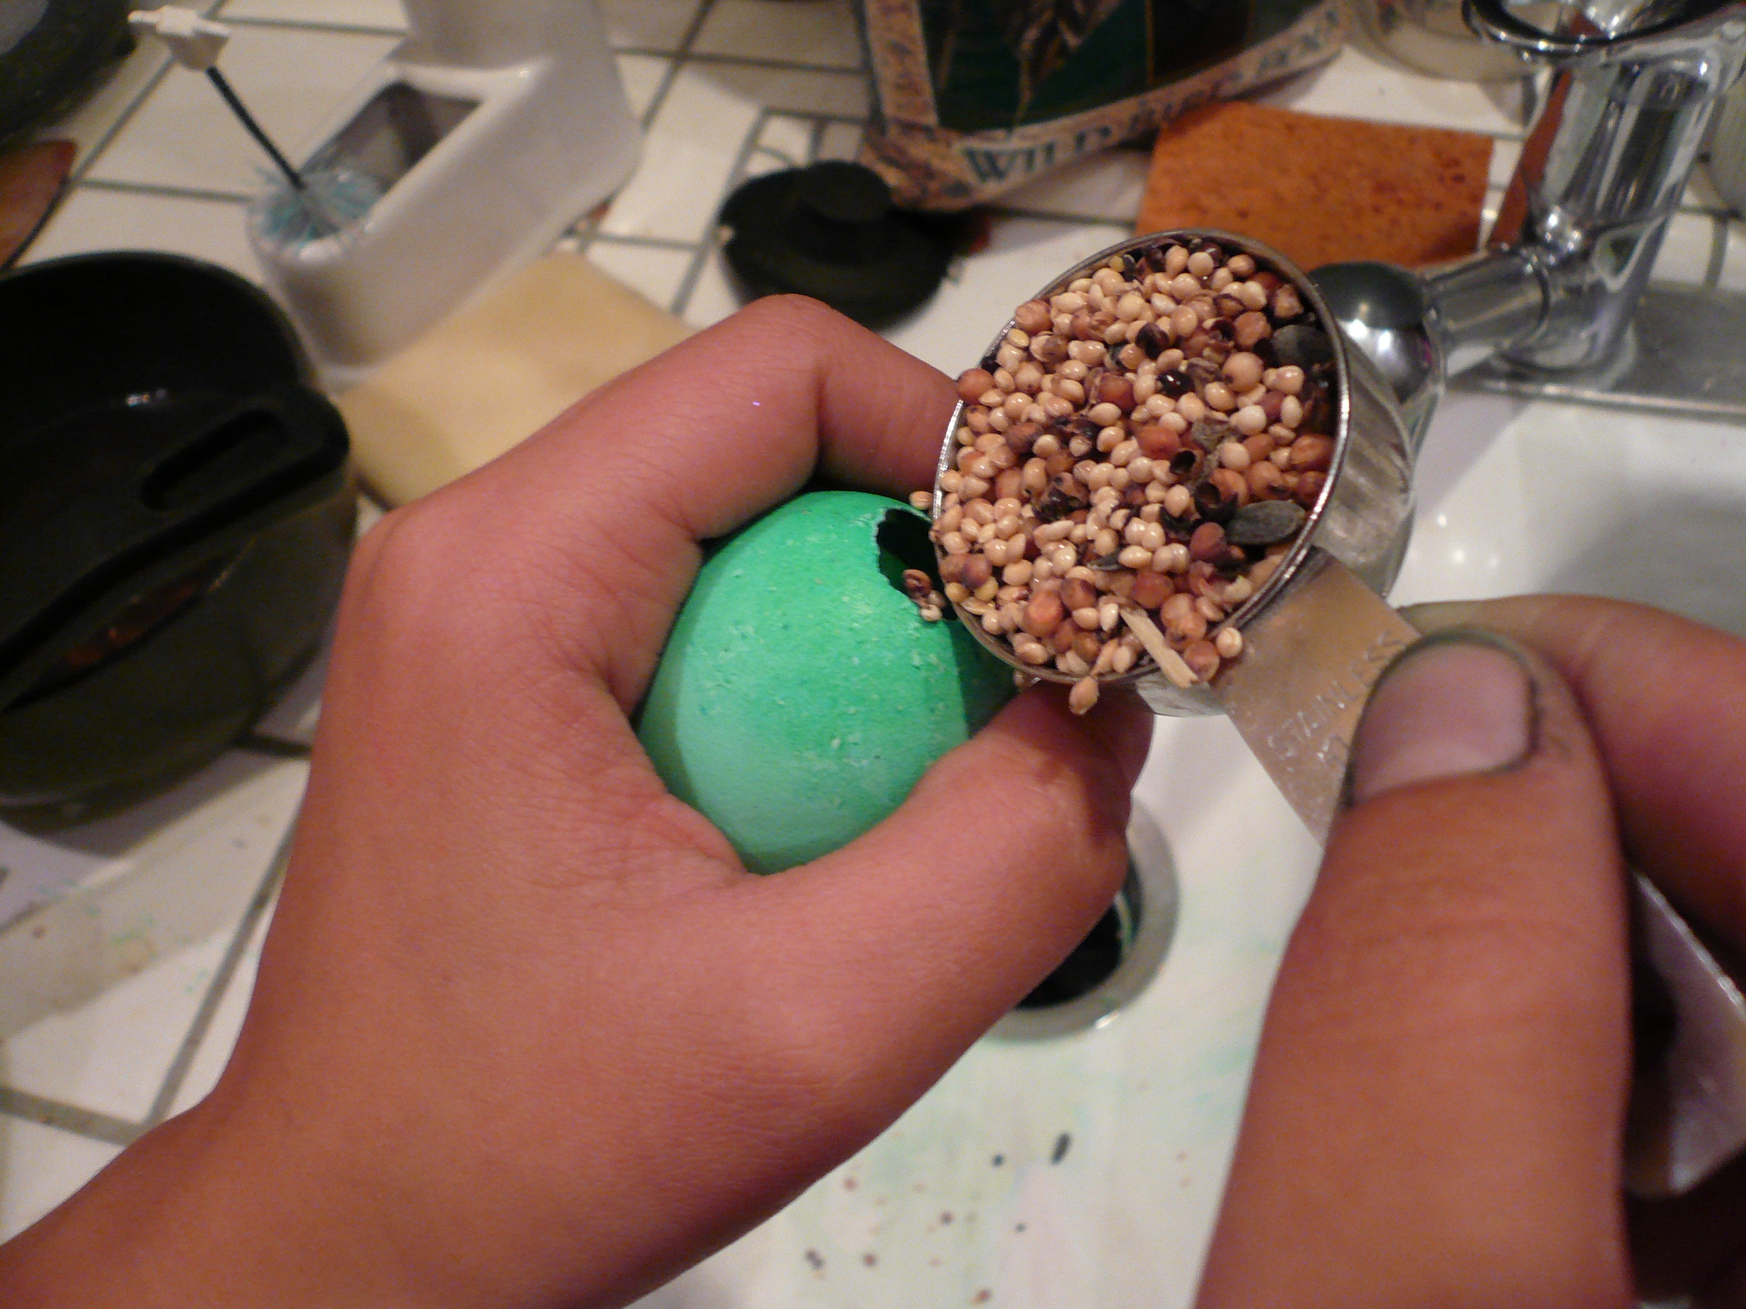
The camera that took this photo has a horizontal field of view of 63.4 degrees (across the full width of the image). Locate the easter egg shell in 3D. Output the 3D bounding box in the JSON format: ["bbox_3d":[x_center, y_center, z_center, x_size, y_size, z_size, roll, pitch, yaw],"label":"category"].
[{"bbox_3d":[-0.006,0.006,0.177,0.044,0.056,0.044,26,37,-8],"label":"easter egg shell"}]

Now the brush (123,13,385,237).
[{"bbox_3d":[-0.189,-0.159,0.445,0.035,0.100,0.034,-6,62,12],"label":"brush"}]

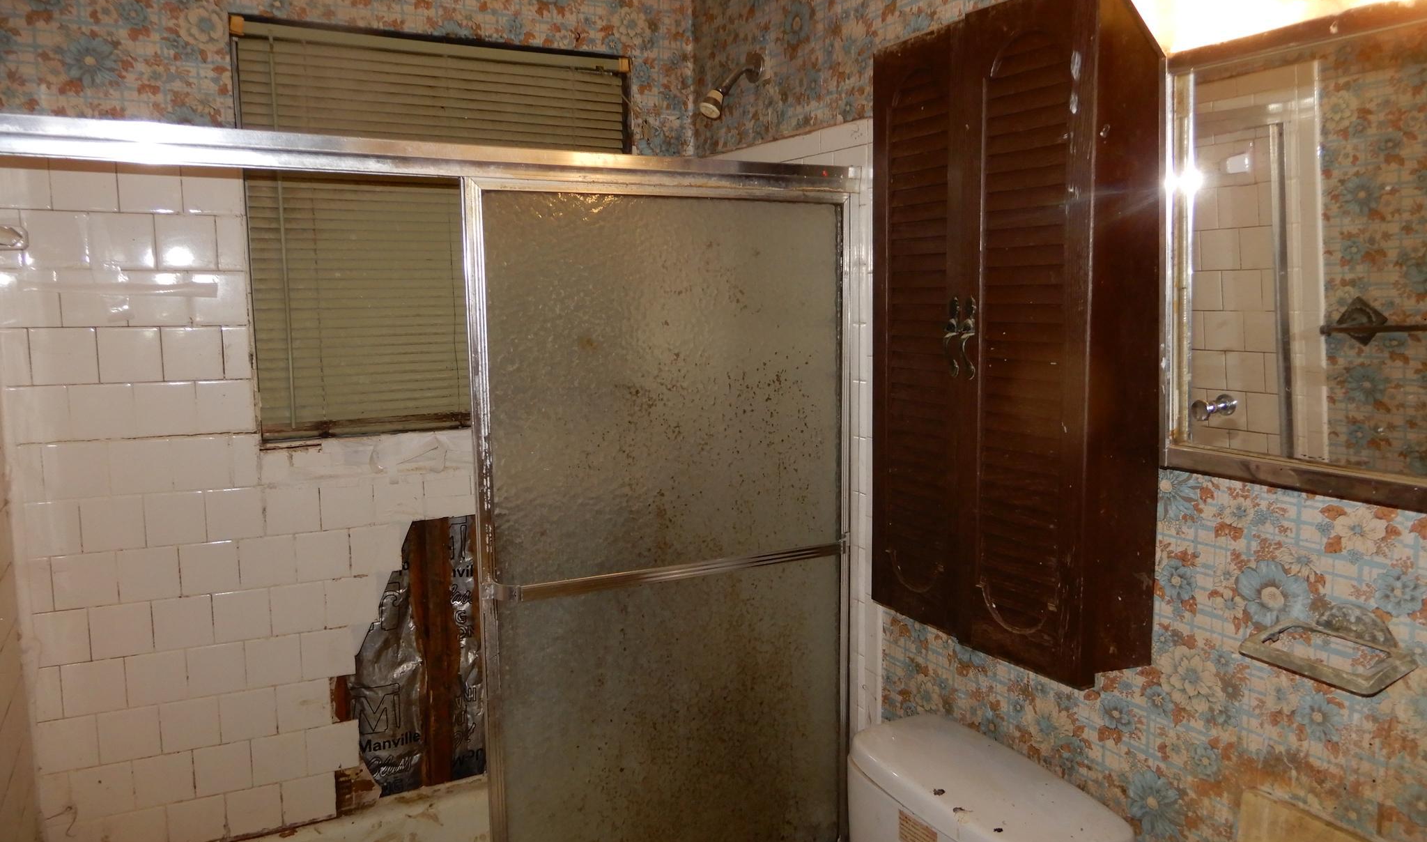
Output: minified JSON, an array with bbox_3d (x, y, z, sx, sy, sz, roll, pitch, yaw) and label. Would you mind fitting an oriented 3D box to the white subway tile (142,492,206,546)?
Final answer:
[{"bbox_3d":[-1.089,0.195,2.005,0.108,0.108,0.008,-4,8,-25],"label":"white subway tile"}]

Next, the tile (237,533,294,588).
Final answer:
[{"bbox_3d":[-0.929,0.292,2.066,0.107,0.107,0.010,-3,8,-24],"label":"tile"}]

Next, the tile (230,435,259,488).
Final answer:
[{"bbox_3d":[-0.957,0.079,2.027,0.051,0.108,0.009,-4,9,-25],"label":"tile"}]

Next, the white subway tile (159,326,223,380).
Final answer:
[{"bbox_3d":[-1.041,-0.135,1.986,0.108,0.108,0.008,-4,8,-25],"label":"white subway tile"}]

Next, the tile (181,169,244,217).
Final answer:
[{"bbox_3d":[-1.004,-0.466,1.984,0.104,0.106,0.009,-4,7,-28],"label":"tile"}]

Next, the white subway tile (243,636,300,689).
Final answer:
[{"bbox_3d":[-0.940,0.513,2.116,0.108,0.108,0.008,-4,8,-25],"label":"white subway tile"}]

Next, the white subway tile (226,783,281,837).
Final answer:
[{"bbox_3d":[-0.988,0.842,2.135,0.108,0.106,0.008,-4,8,-25],"label":"white subway tile"}]

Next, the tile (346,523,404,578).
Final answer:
[{"bbox_3d":[-0.741,0.282,2.171,0.108,0.108,0.009,-4,7,-25],"label":"tile"}]

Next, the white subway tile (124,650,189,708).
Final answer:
[{"bbox_3d":[-1.140,0.524,2.025,0.108,0.108,0.009,-4,7,-27],"label":"white subway tile"}]

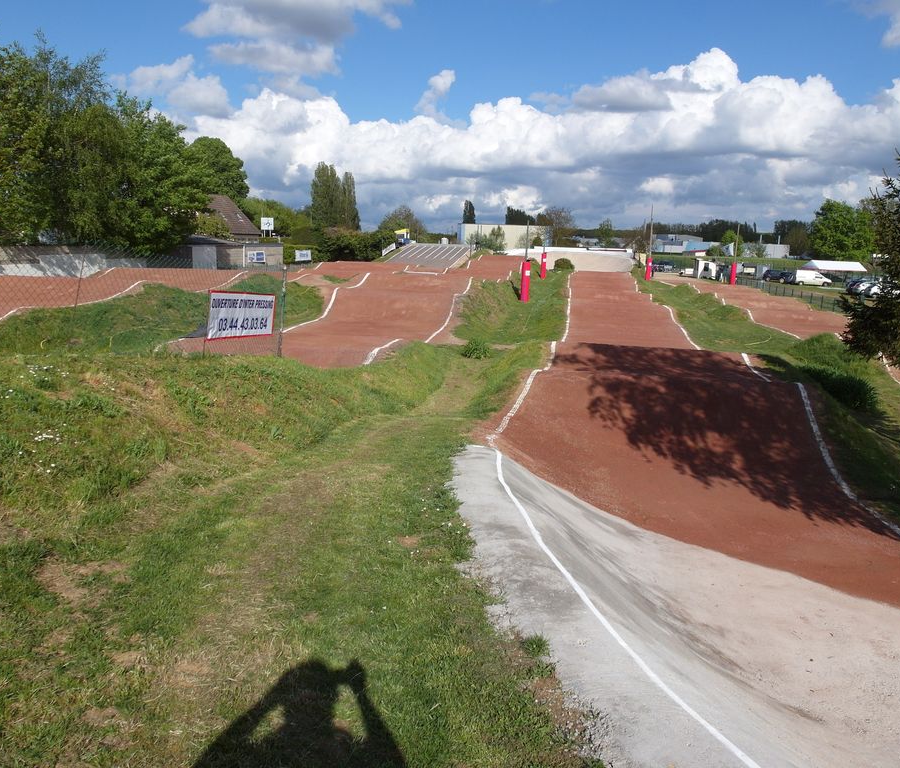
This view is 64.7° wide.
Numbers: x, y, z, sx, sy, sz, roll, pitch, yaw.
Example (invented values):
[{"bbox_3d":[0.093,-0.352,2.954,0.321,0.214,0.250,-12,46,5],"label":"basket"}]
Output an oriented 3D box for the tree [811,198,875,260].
[{"bbox_3d":[88.901,-34.817,160.000,14.000,14.200,13.000,8,13,29],"label":"tree"}]

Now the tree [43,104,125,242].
[{"bbox_3d":[-25.645,-13.810,50.191,6.000,11.492,6.000,-4,13,-27],"label":"tree"}]

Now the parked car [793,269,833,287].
[{"bbox_3d":[44.151,-12.803,86.000,4.300,1.920,1.800,6,13,23],"label":"parked car"}]

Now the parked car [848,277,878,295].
[{"bbox_3d":[41.682,-9.730,70.347,4.100,1.480,1.720,3,12,2],"label":"parked car"}]

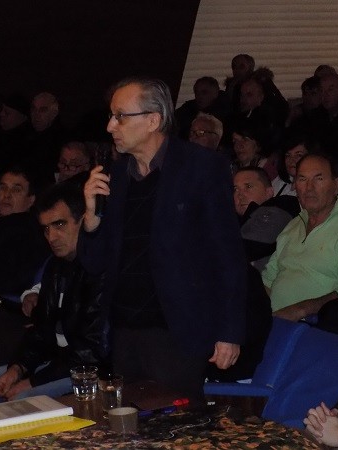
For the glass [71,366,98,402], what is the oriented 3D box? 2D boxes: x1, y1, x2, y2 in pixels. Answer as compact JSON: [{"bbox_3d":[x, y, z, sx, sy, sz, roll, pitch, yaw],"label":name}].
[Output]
[{"bbox_3d":[-0.243,0.455,3.860,0.080,0.087,0.080,-2,7,0],"label":"glass"}]

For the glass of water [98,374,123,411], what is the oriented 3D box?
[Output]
[{"bbox_3d":[-0.162,0.467,3.770,0.071,0.091,0.071,-2,7,0],"label":"glass of water"}]

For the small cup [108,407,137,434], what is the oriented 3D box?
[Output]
[{"bbox_3d":[-0.123,0.518,3.580,0.077,0.052,0.077,-2,7,0],"label":"small cup"}]

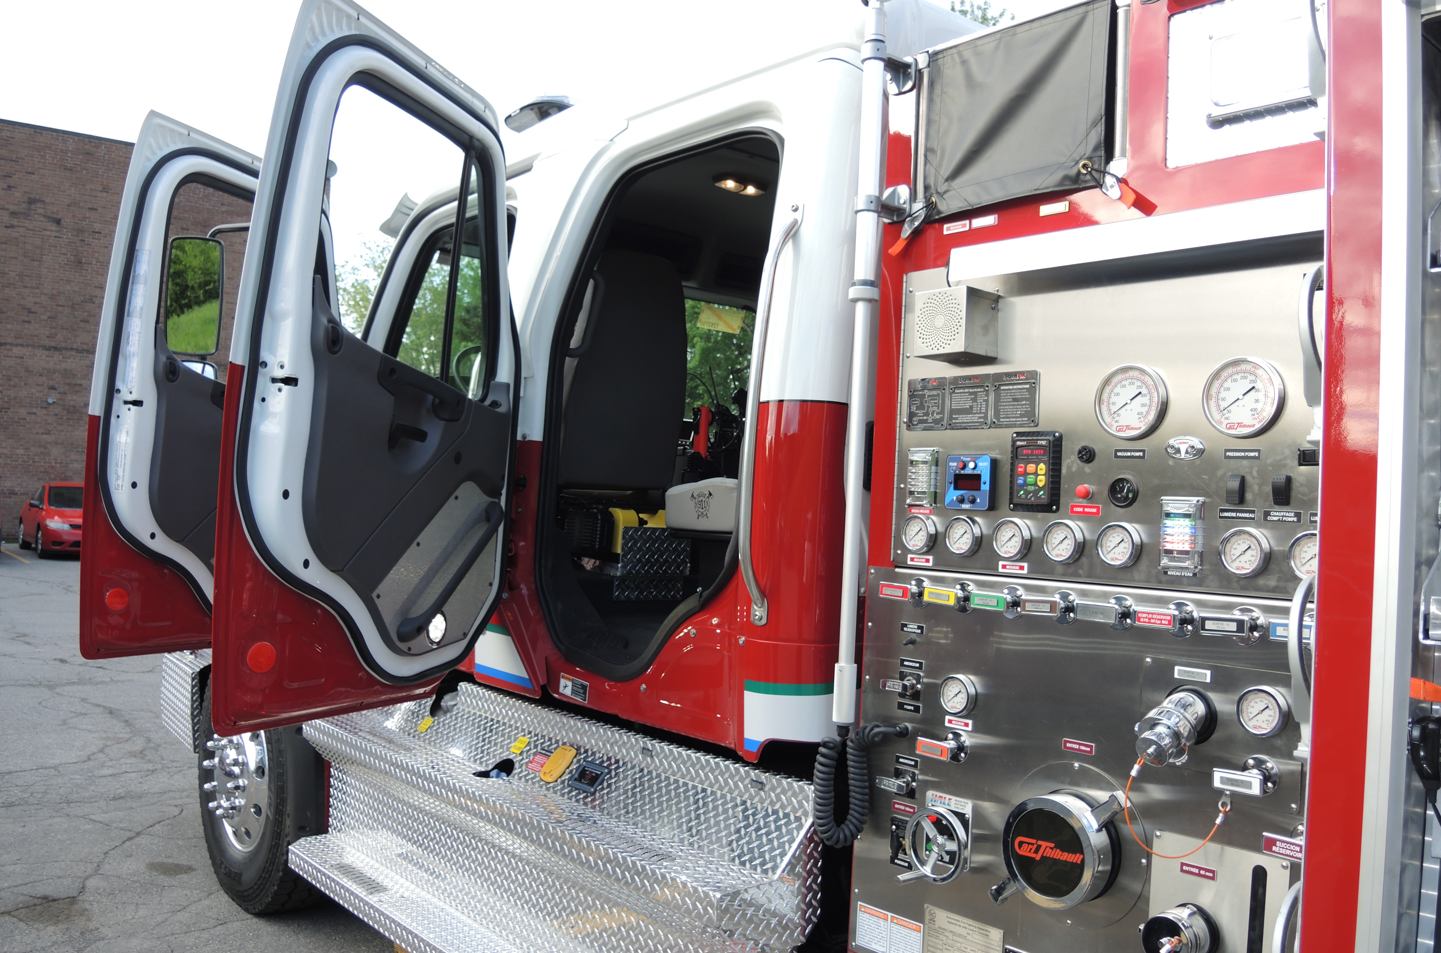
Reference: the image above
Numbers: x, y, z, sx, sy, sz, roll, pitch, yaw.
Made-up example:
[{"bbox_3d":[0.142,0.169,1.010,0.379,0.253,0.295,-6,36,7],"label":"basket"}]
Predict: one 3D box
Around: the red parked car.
[{"bbox_3d":[-12.629,0.844,23.000,1.760,1.410,4.450,4,-2,-37],"label":"red parked car"}]

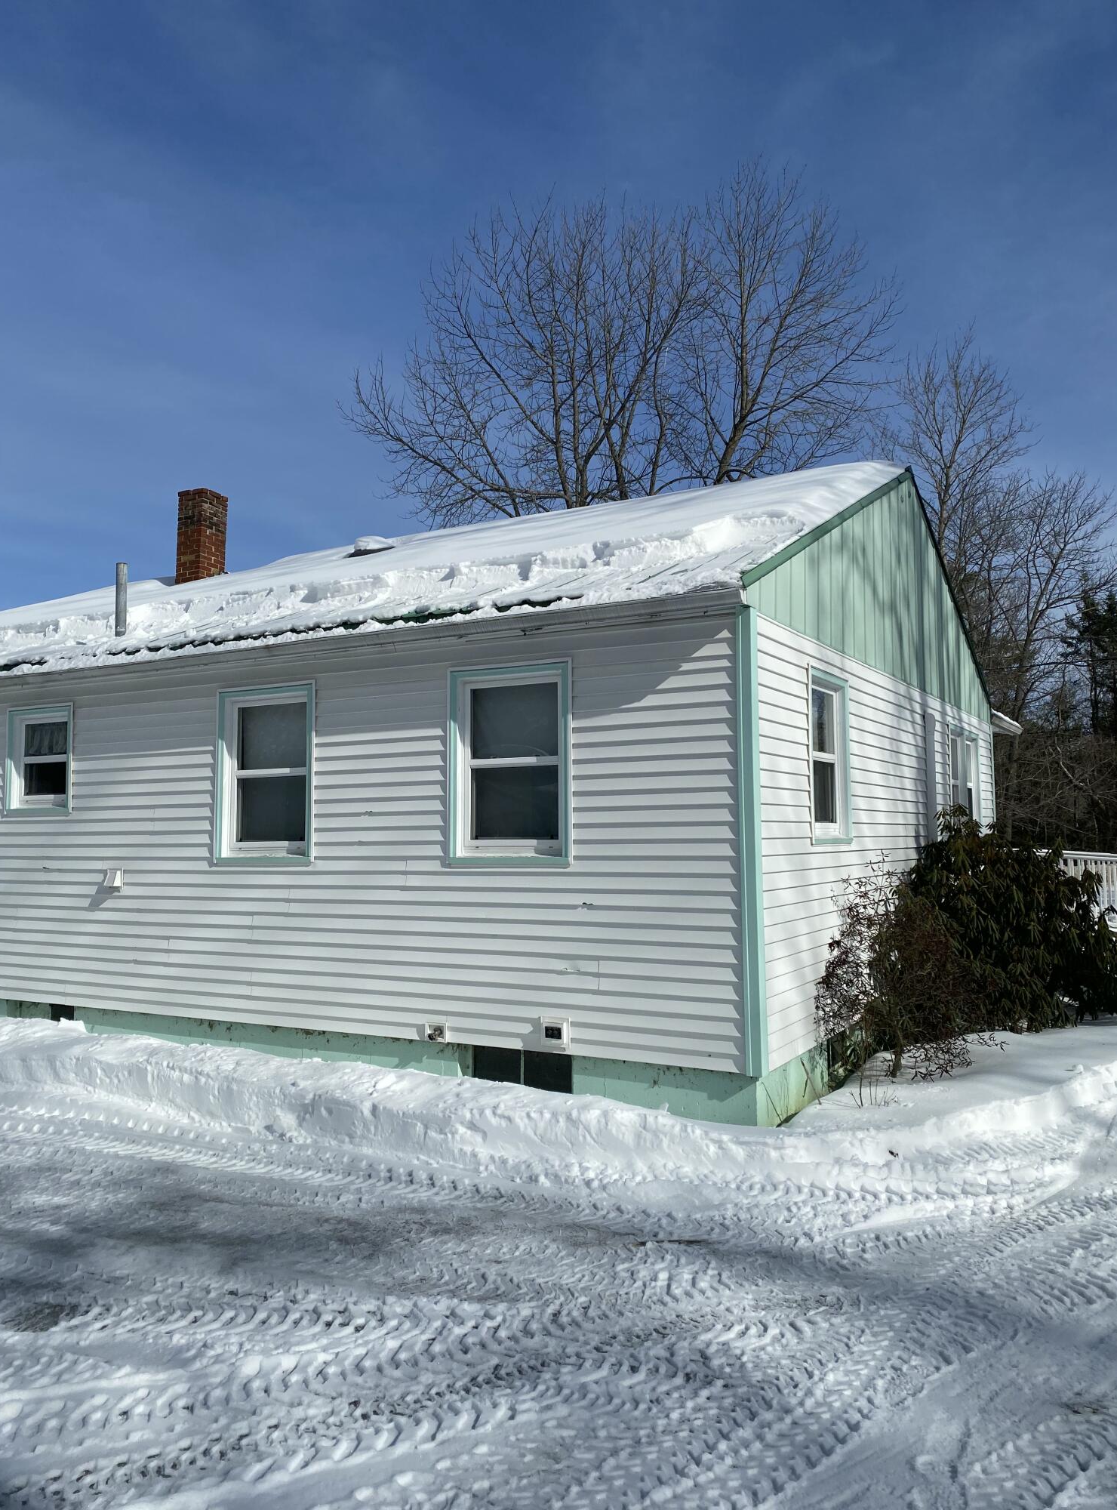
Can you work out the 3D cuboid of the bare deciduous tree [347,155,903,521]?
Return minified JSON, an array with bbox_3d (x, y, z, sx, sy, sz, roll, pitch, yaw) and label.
[{"bbox_3d":[1.468,-4.579,23.425,11.280,15.973,10.152,-1,-4,4],"label":"bare deciduous tree"}]

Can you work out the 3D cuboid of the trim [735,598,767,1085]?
[{"bbox_3d":[1.118,0.492,6.594,0.095,2.679,0.095,-3,-5,30],"label":"trim"}]

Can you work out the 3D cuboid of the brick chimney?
[{"bbox_3d":[-4.619,-2.741,14.743,0.430,1.250,0.420,-3,-5,30],"label":"brick chimney"}]

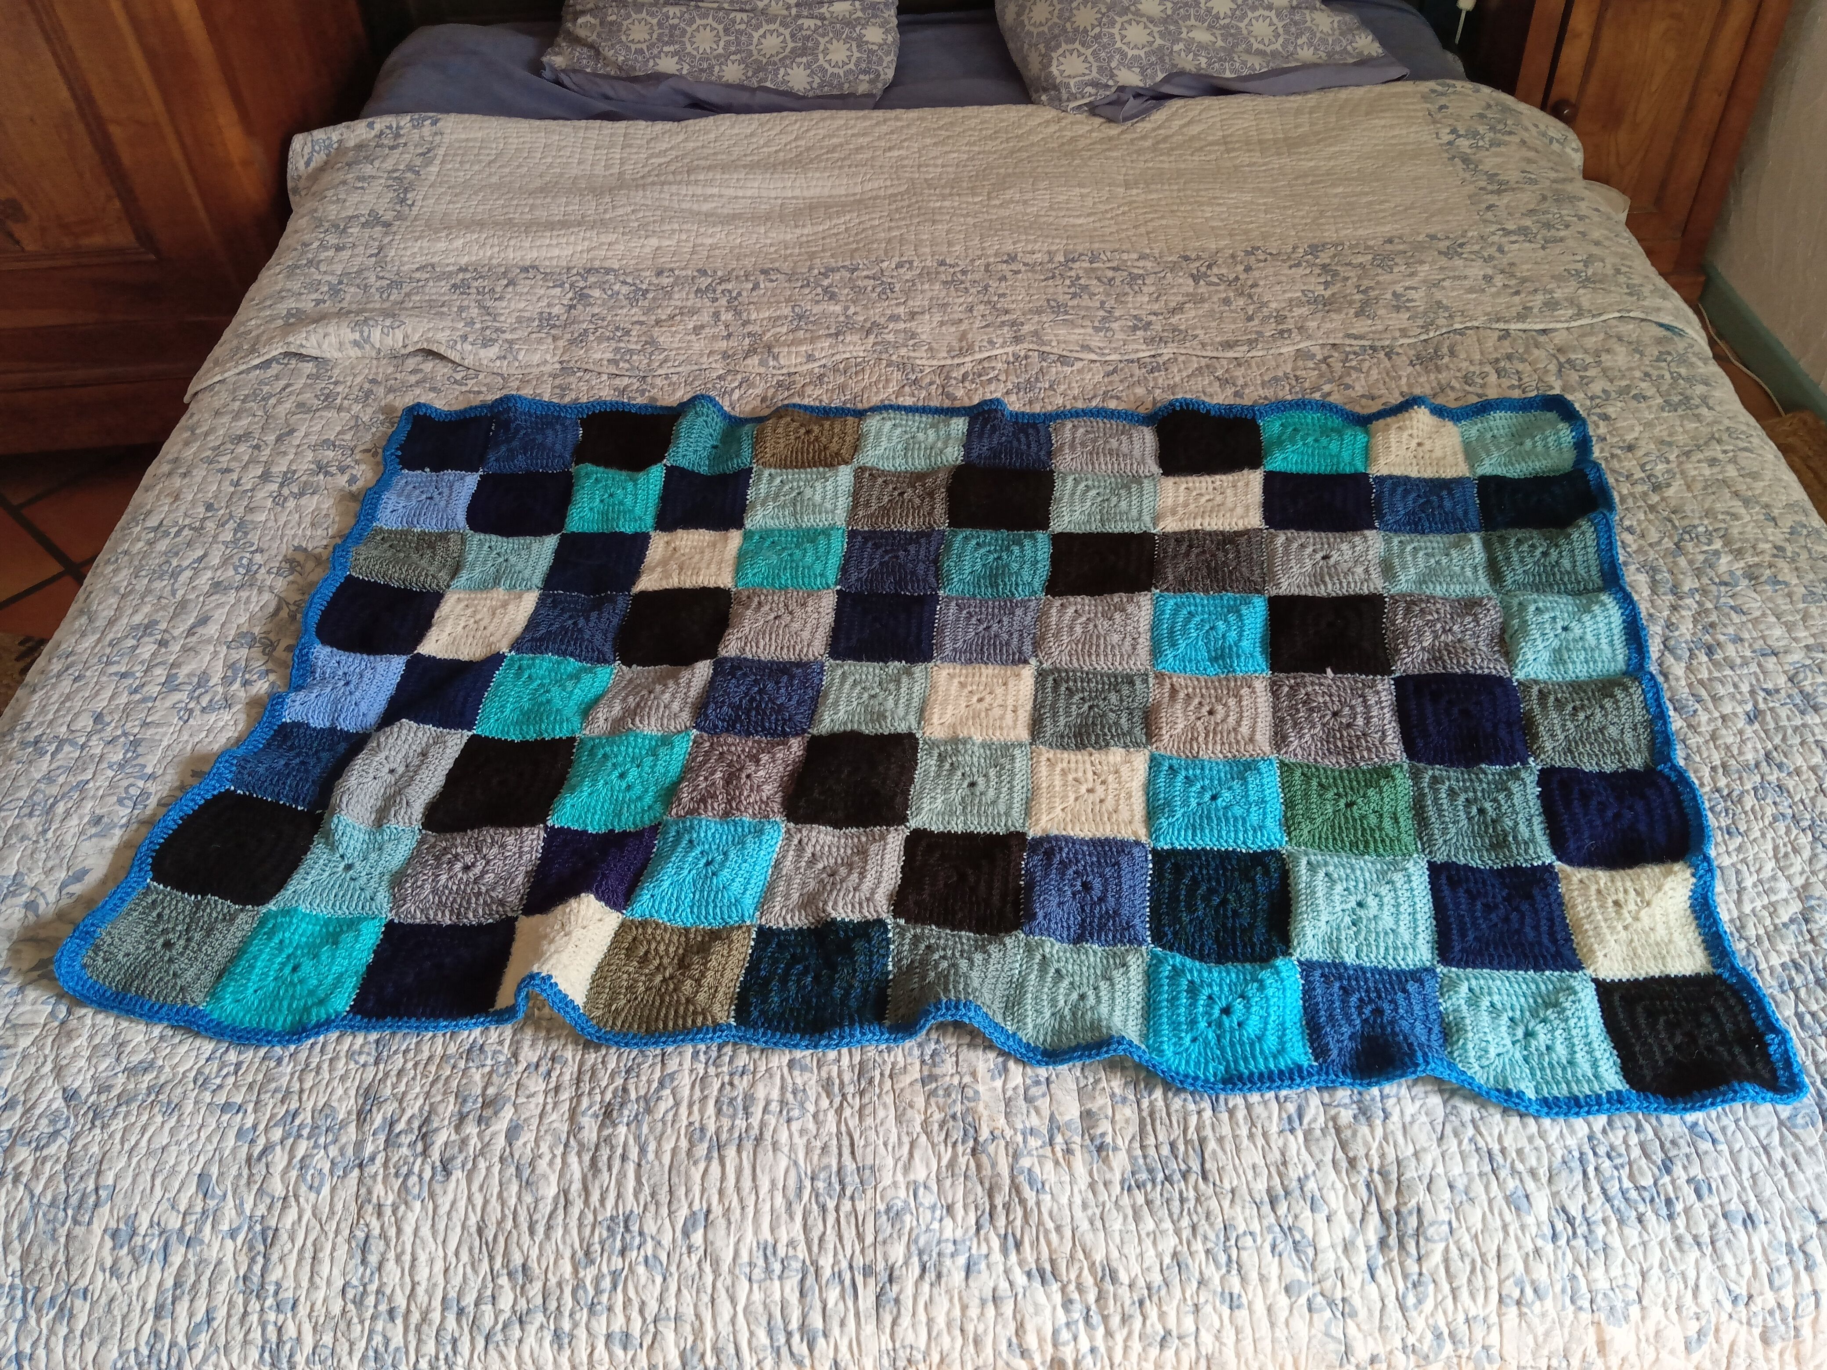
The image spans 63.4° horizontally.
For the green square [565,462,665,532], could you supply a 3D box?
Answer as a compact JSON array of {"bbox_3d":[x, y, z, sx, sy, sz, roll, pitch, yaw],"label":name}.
[{"bbox_3d":[-0.315,-0.198,1.556,0.099,0.014,0.111,-2,43,3],"label":"green square"}]

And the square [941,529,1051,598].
[{"bbox_3d":[0.079,-0.118,1.425,0.100,0.014,0.099,2,44,8],"label":"square"}]

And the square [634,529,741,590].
[{"bbox_3d":[-0.222,-0.124,1.466,0.098,0.014,0.098,-1,43,5],"label":"square"}]

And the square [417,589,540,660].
[{"bbox_3d":[-0.404,-0.059,1.369,0.095,0.012,0.092,2,45,8],"label":"square"}]

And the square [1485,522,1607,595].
[{"bbox_3d":[0.580,-0.116,1.363,0.099,0.014,0.097,0,43,5],"label":"square"}]

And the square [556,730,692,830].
[{"bbox_3d":[-0.247,0.079,1.255,0.100,0.014,0.102,0,43,5],"label":"square"}]

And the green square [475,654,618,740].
[{"bbox_3d":[-0.321,0.009,1.293,0.100,0.012,0.094,3,46,9],"label":"green square"}]

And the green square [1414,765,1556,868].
[{"bbox_3d":[0.431,0.095,1.127,0.098,0.012,0.097,1,45,7],"label":"green square"}]

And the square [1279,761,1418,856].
[{"bbox_3d":[0.342,0.095,1.168,0.100,0.014,0.100,2,44,8],"label":"square"}]

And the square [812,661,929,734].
[{"bbox_3d":[-0.036,0.012,1.301,0.099,0.014,0.097,2,44,7],"label":"square"}]

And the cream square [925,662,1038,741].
[{"bbox_3d":[0.056,0.015,1.246,0.096,0.012,0.095,2,45,8],"label":"cream square"}]

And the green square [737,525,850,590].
[{"bbox_3d":[-0.116,-0.119,1.398,0.099,0.012,0.093,0,45,6],"label":"green square"}]

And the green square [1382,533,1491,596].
[{"bbox_3d":[0.483,-0.113,1.371,0.098,0.014,0.097,1,44,7],"label":"green square"}]

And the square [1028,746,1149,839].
[{"bbox_3d":[0.142,0.087,1.200,0.099,0.014,0.100,3,44,9],"label":"square"}]

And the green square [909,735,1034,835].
[{"bbox_3d":[0.047,0.081,1.182,0.097,0.012,0.095,3,46,9],"label":"green square"}]

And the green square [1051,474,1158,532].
[{"bbox_3d":[0.184,-0.176,1.423,0.100,0.012,0.093,1,45,7],"label":"green square"}]

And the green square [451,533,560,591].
[{"bbox_3d":[-0.395,-0.120,1.430,0.098,0.012,0.092,0,45,6],"label":"green square"}]

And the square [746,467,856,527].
[{"bbox_3d":[-0.112,-0.185,1.465,0.101,0.012,0.098,0,45,6],"label":"square"}]

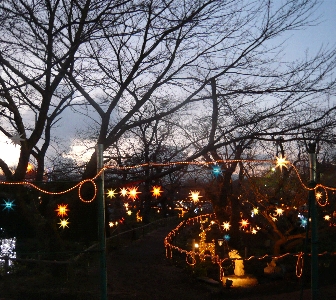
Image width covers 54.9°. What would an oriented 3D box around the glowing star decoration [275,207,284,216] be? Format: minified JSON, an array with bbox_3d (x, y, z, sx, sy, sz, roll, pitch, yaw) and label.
[{"bbox_3d":[4.481,2.512,13.000,0.390,0.360,0.320,-2,-3,19],"label":"glowing star decoration"}]

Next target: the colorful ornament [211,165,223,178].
[{"bbox_3d":[1.224,0.545,8.200,0.340,0.340,0.306,-2,-6,4],"label":"colorful ornament"}]

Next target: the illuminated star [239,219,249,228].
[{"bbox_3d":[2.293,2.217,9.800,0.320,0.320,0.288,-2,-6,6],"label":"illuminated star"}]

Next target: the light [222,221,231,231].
[{"bbox_3d":[2.351,3.034,13.000,0.360,0.390,0.320,-1,-3,10],"label":"light"}]

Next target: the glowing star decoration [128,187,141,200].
[{"bbox_3d":[-0.854,1.098,8.200,0.360,0.360,0.324,-1,-6,-3],"label":"glowing star decoration"}]

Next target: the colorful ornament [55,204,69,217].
[{"bbox_3d":[-3.128,1.777,9.500,0.400,0.370,0.330,0,-3,-18],"label":"colorful ornament"}]

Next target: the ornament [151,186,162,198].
[{"bbox_3d":[-0.312,1.177,9.000,0.340,0.340,0.306,-1,-6,-1],"label":"ornament"}]

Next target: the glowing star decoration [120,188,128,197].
[{"bbox_3d":[-1.391,1.347,10.300,0.310,0.310,0.279,-1,-6,-4],"label":"glowing star decoration"}]

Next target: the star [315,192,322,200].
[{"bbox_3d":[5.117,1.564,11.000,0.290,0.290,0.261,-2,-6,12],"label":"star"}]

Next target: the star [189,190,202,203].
[{"bbox_3d":[0.850,1.437,10.000,0.400,0.380,0.330,-1,-3,5],"label":"star"}]

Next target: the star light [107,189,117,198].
[{"bbox_3d":[-1.659,1.272,9.500,0.330,0.330,0.297,-1,-6,-5],"label":"star light"}]

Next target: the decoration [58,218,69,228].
[{"bbox_3d":[-3.392,2.386,10.500,0.350,0.350,0.300,0,-3,-18],"label":"decoration"}]

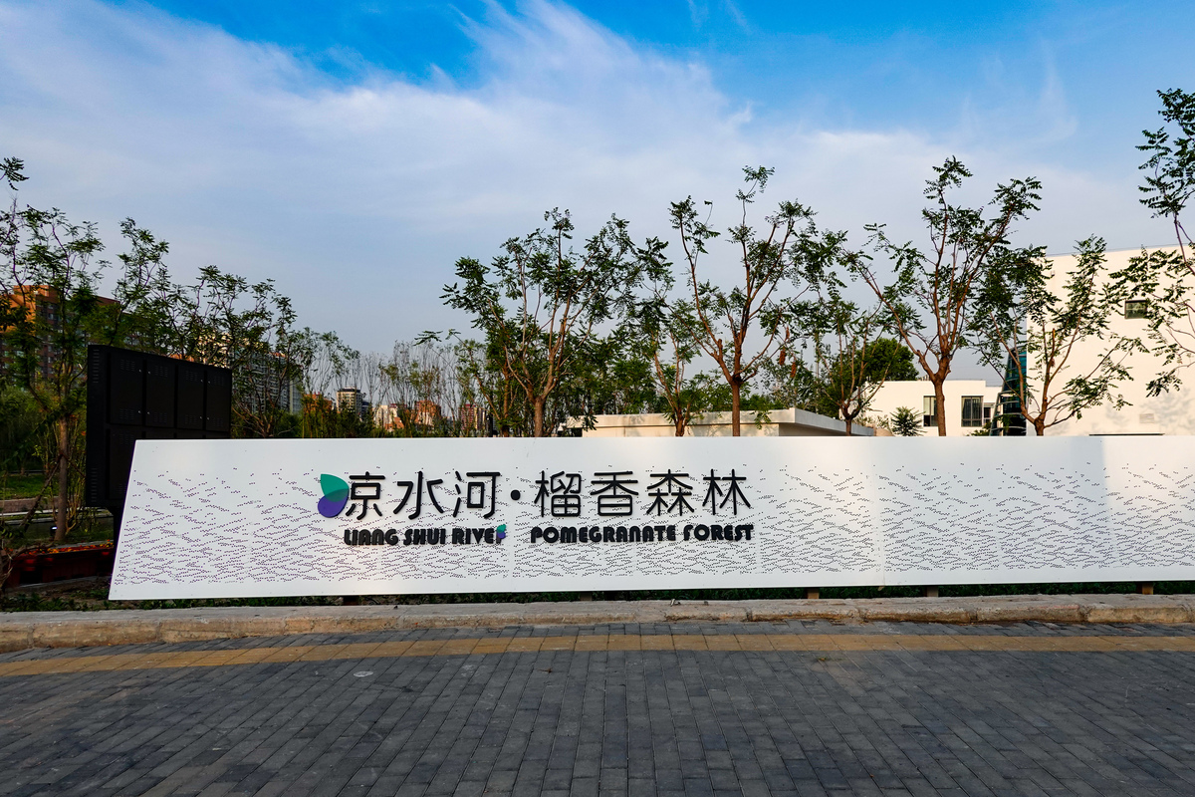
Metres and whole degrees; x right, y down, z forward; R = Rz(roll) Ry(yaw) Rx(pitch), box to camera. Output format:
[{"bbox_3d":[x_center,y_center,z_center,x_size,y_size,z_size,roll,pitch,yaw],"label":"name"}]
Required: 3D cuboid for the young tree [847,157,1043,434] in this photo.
[{"bbox_3d":[5.010,-0.729,11.500,2.818,5.485,2.818,0,-4,0],"label":"young tree"}]

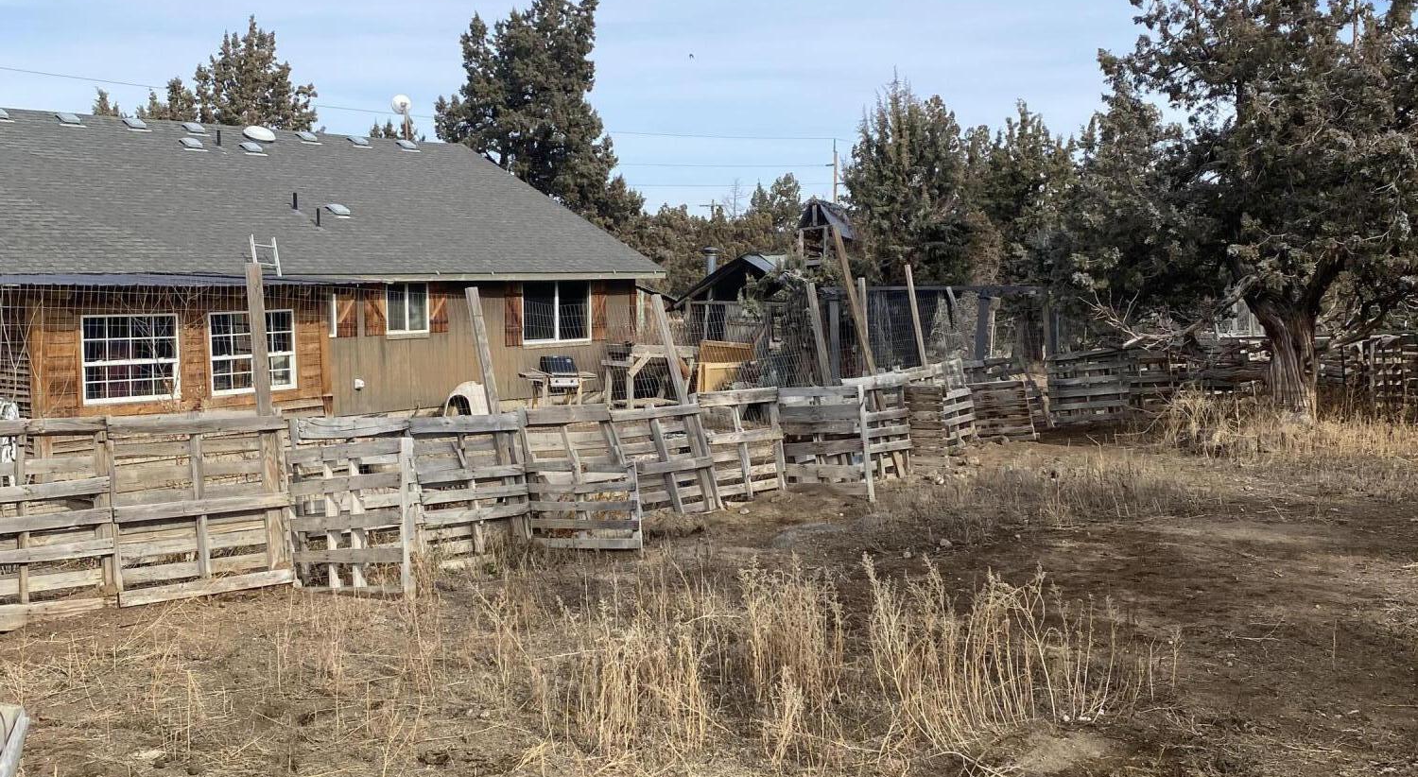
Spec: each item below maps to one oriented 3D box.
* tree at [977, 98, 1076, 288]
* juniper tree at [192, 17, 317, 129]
[{"bbox_3d":[6.218,-2.715,28.000,2.500,5.930,2.500,1,5,12],"label":"tree"},{"bbox_3d":[-14.416,-6.428,45.000,4.300,10.640,4.300,-2,5,-18],"label":"juniper tree"}]

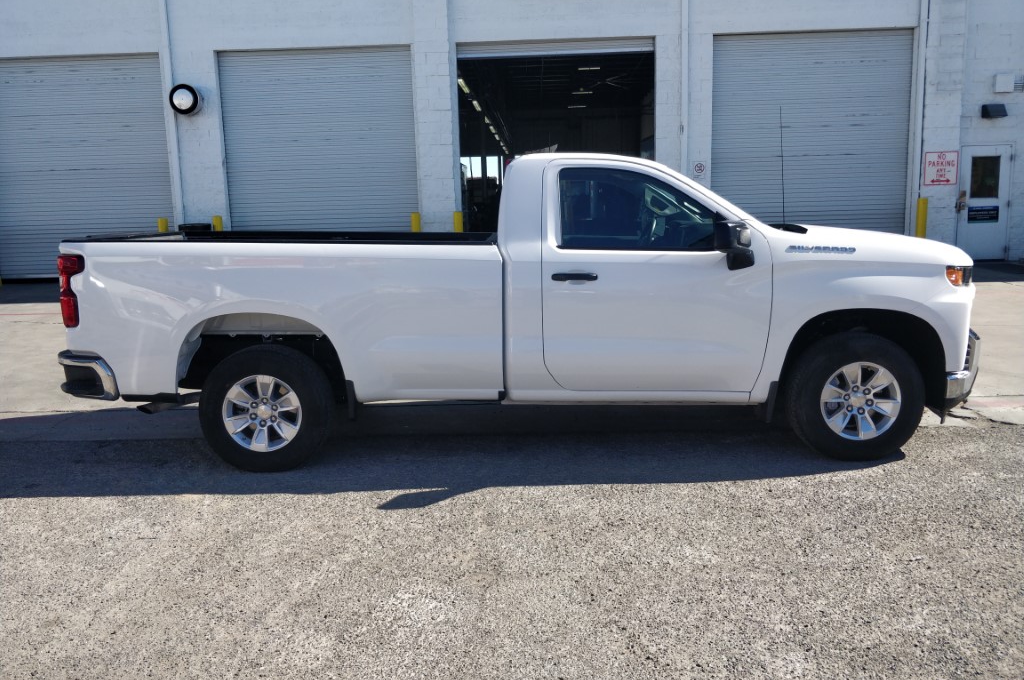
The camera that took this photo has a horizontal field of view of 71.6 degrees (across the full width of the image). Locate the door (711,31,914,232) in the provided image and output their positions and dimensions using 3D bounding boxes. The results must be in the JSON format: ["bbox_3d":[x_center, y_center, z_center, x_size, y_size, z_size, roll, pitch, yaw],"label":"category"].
[{"bbox_3d":[5.519,-3.523,13.191,3.660,4.200,0.120,-1,8,1],"label":"door"}]

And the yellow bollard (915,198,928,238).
[{"bbox_3d":[7.313,-1.954,12.698,0.170,1.140,0.170,-1,8,1],"label":"yellow bollard"}]

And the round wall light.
[{"bbox_3d":[-5.981,-4.399,13.049,0.540,0.540,0.220,-1,8,1],"label":"round wall light"}]

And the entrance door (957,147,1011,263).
[{"bbox_3d":[8.842,-2.562,13.350,0.920,2.150,0.080,-1,8,1],"label":"entrance door"}]

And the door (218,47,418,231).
[{"bbox_3d":[-3.613,-3.313,13.417,3.660,4.200,0.120,-1,8,1],"label":"door"}]

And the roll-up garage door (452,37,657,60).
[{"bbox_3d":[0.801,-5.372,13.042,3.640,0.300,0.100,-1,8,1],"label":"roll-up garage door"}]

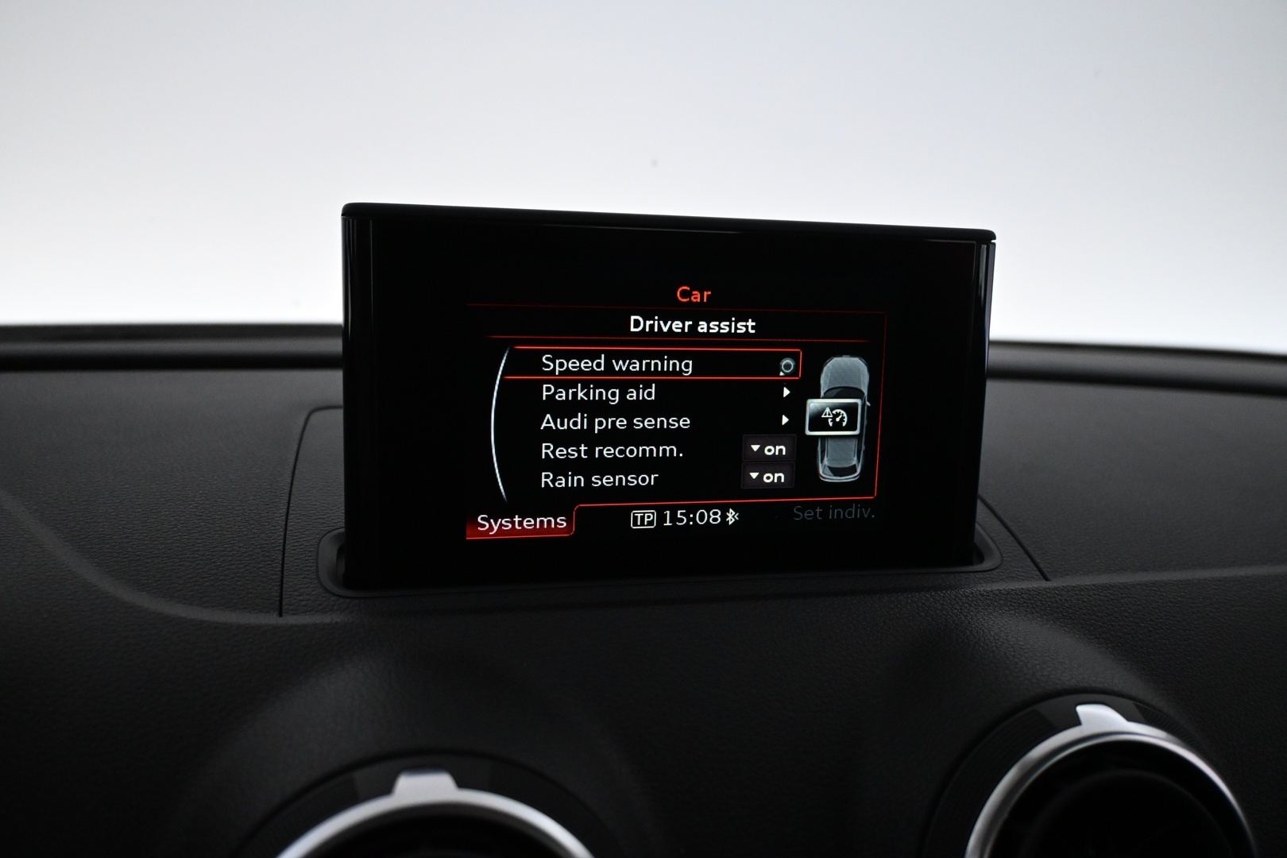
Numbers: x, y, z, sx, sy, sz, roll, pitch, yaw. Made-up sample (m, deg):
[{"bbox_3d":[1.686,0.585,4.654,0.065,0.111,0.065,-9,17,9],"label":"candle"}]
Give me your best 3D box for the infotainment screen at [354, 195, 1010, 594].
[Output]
[{"bbox_3d":[0.011,-0.007,0.319,0.192,0.106,0.015,0,7,-13],"label":"infotainment screen"}]

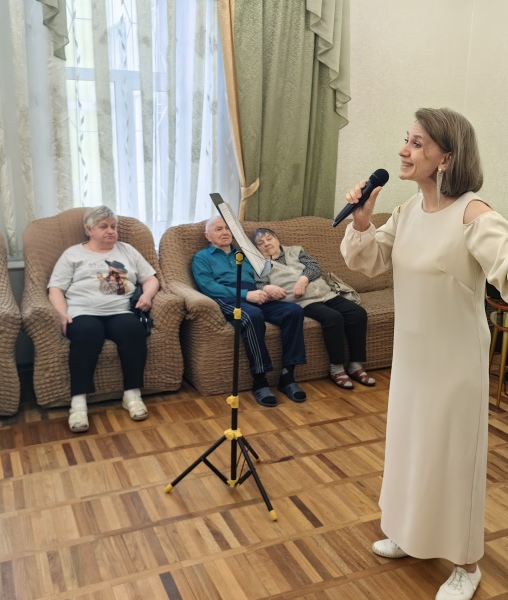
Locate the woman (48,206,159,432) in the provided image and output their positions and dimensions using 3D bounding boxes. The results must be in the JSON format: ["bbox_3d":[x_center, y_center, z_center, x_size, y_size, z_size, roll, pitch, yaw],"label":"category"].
[{"bbox_3d":[-0.873,0.047,3.737,0.619,1.125,0.906,-3,14,-18],"label":"woman"}]

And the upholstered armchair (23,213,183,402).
[{"bbox_3d":[-1.009,-0.013,4.018,0.951,1.102,0.861,-5,15,-24],"label":"upholstered armchair"}]

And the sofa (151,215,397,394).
[{"bbox_3d":[0.531,-0.080,4.640,2.363,1.012,0.936,-5,15,-24],"label":"sofa"}]

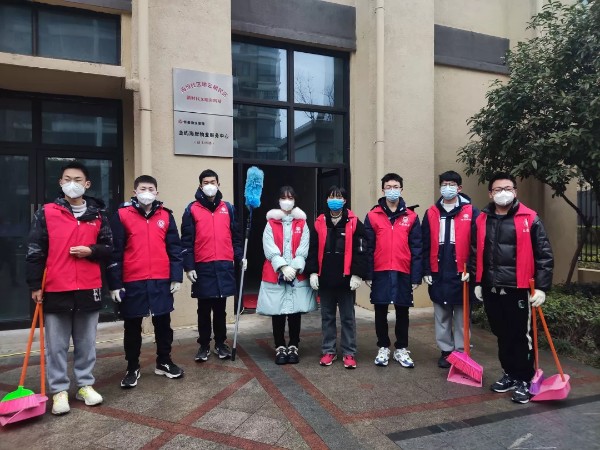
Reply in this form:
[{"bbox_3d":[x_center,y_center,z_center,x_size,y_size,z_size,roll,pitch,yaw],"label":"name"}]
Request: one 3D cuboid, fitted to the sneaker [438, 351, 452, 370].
[{"bbox_3d":[1.349,1.219,4.018,0.110,0.120,0.280,0,2,20],"label":"sneaker"}]

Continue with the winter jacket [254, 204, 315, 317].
[{"bbox_3d":[-0.128,0.336,4.102,0.557,0.998,0.400,0,1,-2],"label":"winter jacket"}]

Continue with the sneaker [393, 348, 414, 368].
[{"bbox_3d":[0.960,1.217,3.995,0.105,0.125,0.285,-1,1,-17],"label":"sneaker"}]

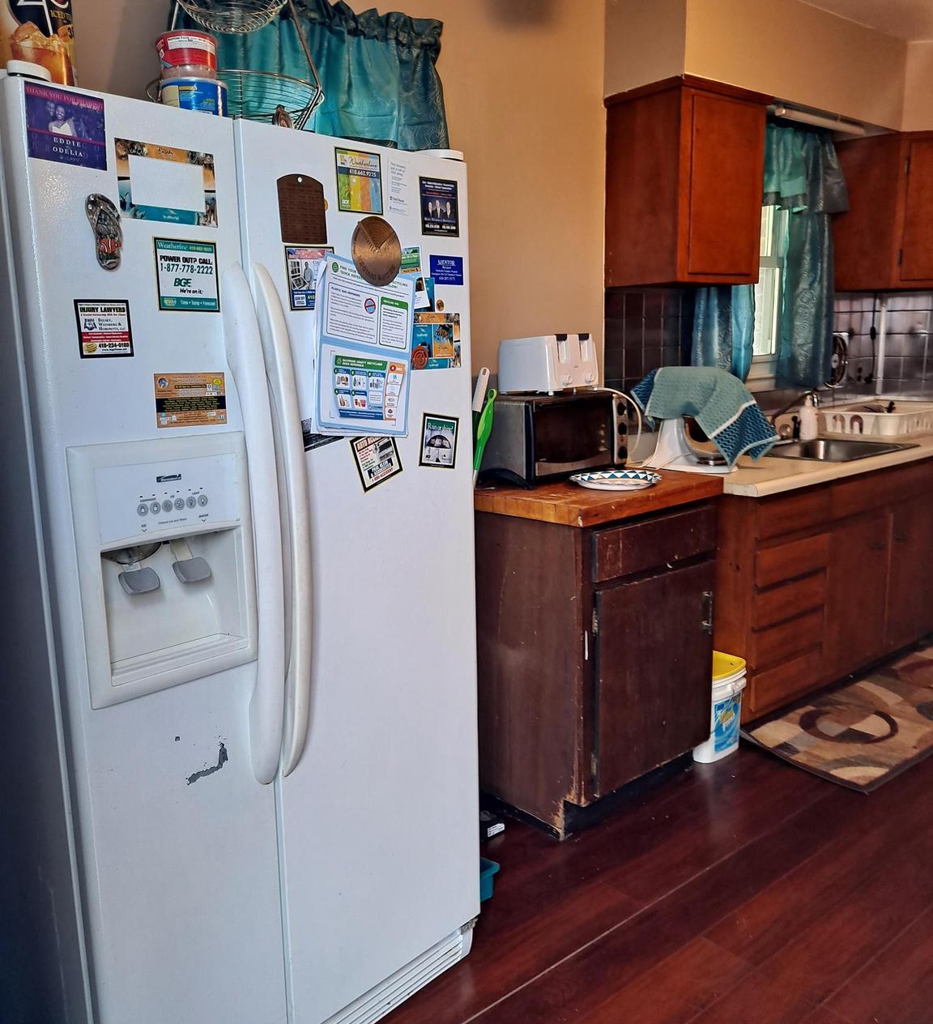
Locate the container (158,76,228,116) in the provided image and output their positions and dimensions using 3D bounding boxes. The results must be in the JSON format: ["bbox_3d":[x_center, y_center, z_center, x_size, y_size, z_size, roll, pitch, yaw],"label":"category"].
[{"bbox_3d":[-0.417,-0.615,1.380,0.097,0.078,0.097,10,16,43],"label":"container"}]

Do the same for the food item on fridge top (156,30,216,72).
[{"bbox_3d":[-0.422,-0.681,1.362,0.087,0.062,0.087,10,16,43],"label":"food item on fridge top"}]

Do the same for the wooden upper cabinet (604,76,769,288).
[{"bbox_3d":[0.743,-1.097,3.101,0.465,0.620,0.325,-10,15,-39],"label":"wooden upper cabinet"}]

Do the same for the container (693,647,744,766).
[{"bbox_3d":[0.794,0.642,2.939,0.210,0.298,0.180,-10,15,-39],"label":"container"}]

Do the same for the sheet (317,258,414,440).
[{"bbox_3d":[-0.169,-0.280,1.552,0.009,0.282,0.212,10,8,43],"label":"sheet"}]

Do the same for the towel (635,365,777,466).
[{"bbox_3d":[0.789,-0.334,3.006,0.220,0.290,0.400,-10,15,-39],"label":"towel"}]

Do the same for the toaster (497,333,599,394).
[{"bbox_3d":[0.255,-0.470,2.830,0.220,0.175,0.275,10,16,42],"label":"toaster"}]

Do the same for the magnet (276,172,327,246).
[{"bbox_3d":[-0.259,-0.478,1.420,0.008,0.107,0.093,10,16,43],"label":"magnet"}]

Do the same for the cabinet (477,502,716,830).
[{"bbox_3d":[0.323,0.389,2.745,0.585,0.890,0.630,-10,15,-39],"label":"cabinet"}]

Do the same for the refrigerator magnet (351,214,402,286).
[{"bbox_3d":[-0.153,-0.446,1.538,0.008,0.119,0.119,10,16,43],"label":"refrigerator magnet"}]

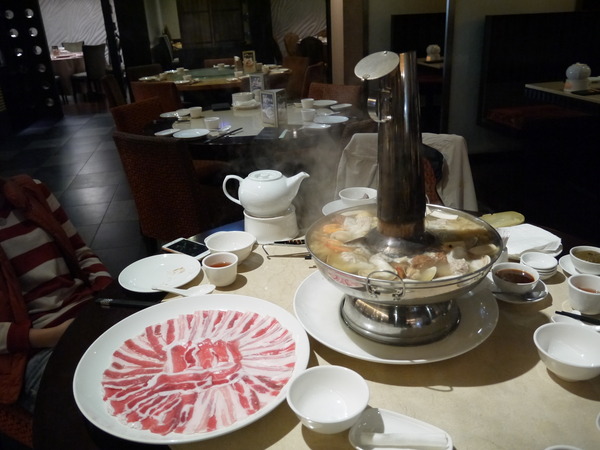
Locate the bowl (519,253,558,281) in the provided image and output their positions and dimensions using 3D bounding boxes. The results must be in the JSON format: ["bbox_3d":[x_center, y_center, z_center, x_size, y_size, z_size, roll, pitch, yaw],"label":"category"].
[{"bbox_3d":[0.509,0.090,1.038,0.074,0.036,0.074,-3,23,1],"label":"bowl"}]

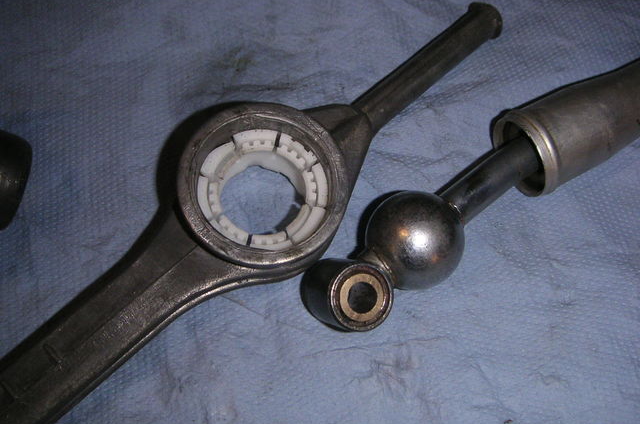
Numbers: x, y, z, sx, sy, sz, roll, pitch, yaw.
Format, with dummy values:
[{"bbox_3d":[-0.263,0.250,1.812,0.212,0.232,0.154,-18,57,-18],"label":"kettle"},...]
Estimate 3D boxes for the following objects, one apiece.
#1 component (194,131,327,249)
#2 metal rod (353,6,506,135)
[{"bbox_3d":[-0.018,-0.004,0.222,0.040,0.017,0.040,3,70,-9],"label":"component"},{"bbox_3d":[0.039,-0.052,0.250,0.068,0.015,0.015,-40,78,-18],"label":"metal rod"}]

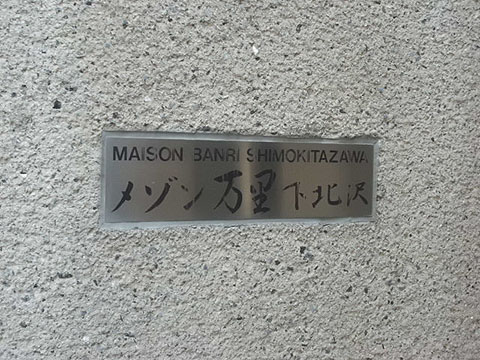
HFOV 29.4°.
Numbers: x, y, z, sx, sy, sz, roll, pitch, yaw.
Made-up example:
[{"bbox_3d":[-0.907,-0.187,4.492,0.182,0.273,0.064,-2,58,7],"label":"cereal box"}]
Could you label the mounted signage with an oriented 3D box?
[{"bbox_3d":[0.014,0.001,1.212,0.410,0.108,0.010,0,1,-29],"label":"mounted signage"}]

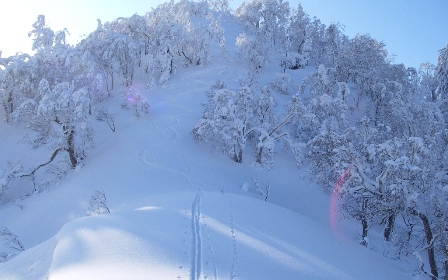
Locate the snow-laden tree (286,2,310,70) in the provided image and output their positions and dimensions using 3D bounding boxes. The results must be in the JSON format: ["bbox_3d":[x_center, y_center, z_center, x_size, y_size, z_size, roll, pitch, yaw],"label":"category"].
[{"bbox_3d":[8.029,-11.154,53.000,2.700,6.900,2.700,0,-4,0],"label":"snow-laden tree"}]

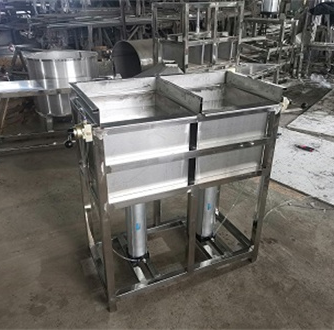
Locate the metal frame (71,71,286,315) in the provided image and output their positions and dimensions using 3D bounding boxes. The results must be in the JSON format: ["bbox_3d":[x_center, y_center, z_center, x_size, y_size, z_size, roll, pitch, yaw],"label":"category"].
[{"bbox_3d":[0.049,0.110,2.000,1.062,1.174,0.510,-11,27,-23],"label":"metal frame"}]

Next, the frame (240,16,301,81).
[{"bbox_3d":[2.496,-2.797,8.052,1.026,1.382,1.242,17,30,31],"label":"frame"}]

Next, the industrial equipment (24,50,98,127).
[{"bbox_3d":[-1.449,-1.049,4.702,0.994,0.961,0.994,1,25,0],"label":"industrial equipment"}]

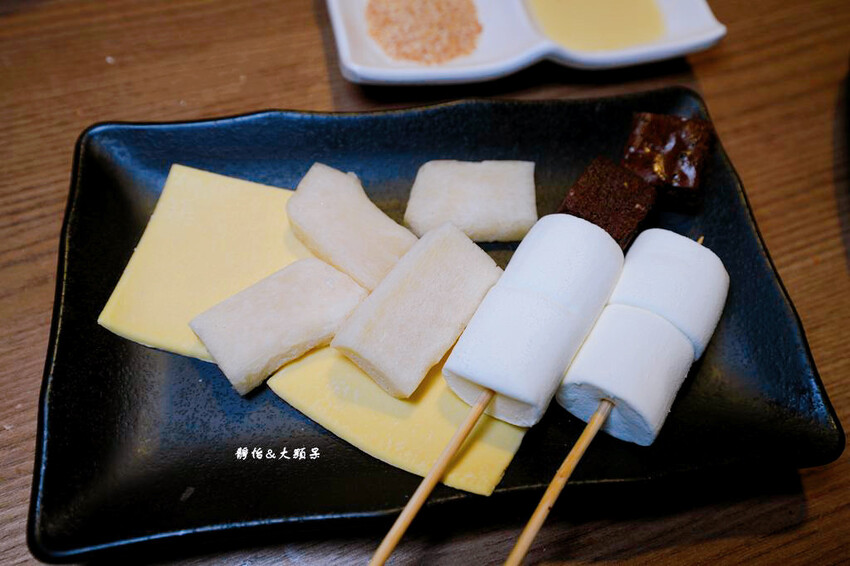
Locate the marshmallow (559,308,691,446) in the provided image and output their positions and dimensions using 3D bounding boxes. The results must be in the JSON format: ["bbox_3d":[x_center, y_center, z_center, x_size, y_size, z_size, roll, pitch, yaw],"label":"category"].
[{"bbox_3d":[0.064,0.029,0.211,0.032,0.032,0.031,31,70,14],"label":"marshmallow"}]

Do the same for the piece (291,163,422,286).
[{"bbox_3d":[-0.025,-0.019,0.241,0.052,0.011,0.027,42,70,16],"label":"piece"}]

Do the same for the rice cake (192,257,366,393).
[{"bbox_3d":[-0.048,0.013,0.225,0.051,0.010,0.030,-36,67,-17],"label":"rice cake"}]

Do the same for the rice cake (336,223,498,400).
[{"bbox_3d":[0.000,0.009,0.221,0.028,0.011,0.058,37,65,9],"label":"rice cake"}]

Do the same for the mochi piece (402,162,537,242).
[{"bbox_3d":[0.017,-0.031,0.246,0.047,0.011,0.028,1,69,-1],"label":"mochi piece"}]

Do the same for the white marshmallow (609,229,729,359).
[{"bbox_3d":[0.080,0.006,0.220,0.033,0.033,0.031,29,69,13],"label":"white marshmallow"}]

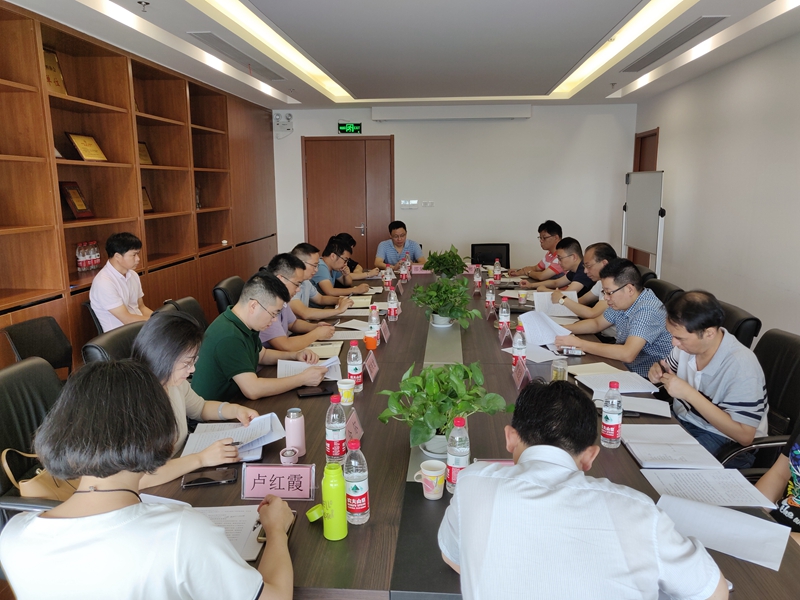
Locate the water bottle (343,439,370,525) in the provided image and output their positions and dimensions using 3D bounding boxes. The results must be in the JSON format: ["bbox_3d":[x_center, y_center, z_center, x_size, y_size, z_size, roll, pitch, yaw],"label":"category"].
[{"bbox_3d":[-0.117,0.500,1.604,0.066,0.232,0.066,1,11,5],"label":"water bottle"}]

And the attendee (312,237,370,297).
[{"bbox_3d":[-0.547,0.050,5.179,0.660,1.220,0.520,1,11,5],"label":"attendee"}]

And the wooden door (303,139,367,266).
[{"bbox_3d":[-0.922,-1.159,8.422,0.920,2.325,0.080,1,11,5],"label":"wooden door"}]

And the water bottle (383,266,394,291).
[{"bbox_3d":[-0.107,-0.195,5.090,0.066,0.232,0.066,1,11,5],"label":"water bottle"}]

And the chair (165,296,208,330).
[{"bbox_3d":[-0.831,0.557,2.951,0.660,1.100,0.620,0,11,2],"label":"chair"}]

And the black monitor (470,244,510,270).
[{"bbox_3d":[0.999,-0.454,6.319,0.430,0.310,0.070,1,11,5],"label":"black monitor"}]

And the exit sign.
[{"bbox_3d":[-0.704,-2.434,8.212,0.340,0.150,0.030,1,11,5],"label":"exit sign"}]

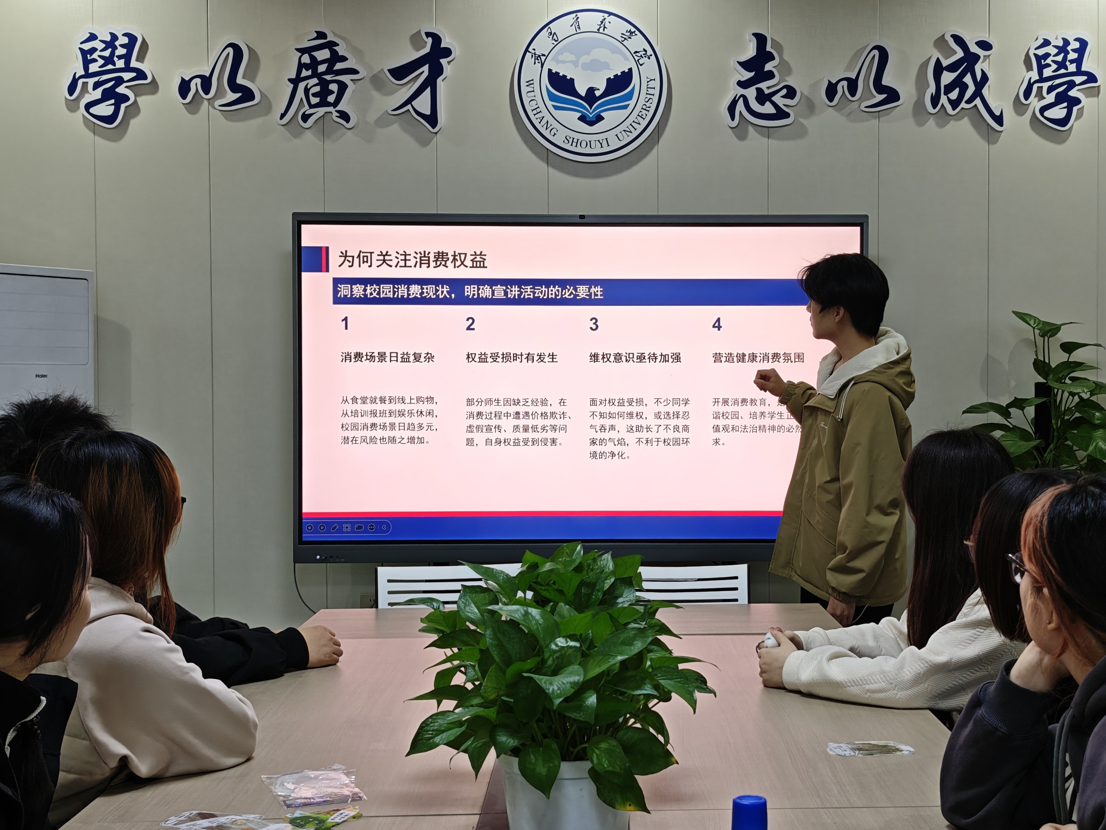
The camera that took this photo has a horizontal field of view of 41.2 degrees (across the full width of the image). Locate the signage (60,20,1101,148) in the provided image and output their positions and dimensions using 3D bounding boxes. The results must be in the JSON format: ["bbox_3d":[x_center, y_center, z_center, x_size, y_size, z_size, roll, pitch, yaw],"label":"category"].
[{"bbox_3d":[0.111,-1.139,5.047,3.540,0.370,0.040,0,1,-1],"label":"signage"}]

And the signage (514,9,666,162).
[{"bbox_3d":[0.128,-1.125,5.048,0.525,0.525,0.040,0,1,-1],"label":"signage"}]

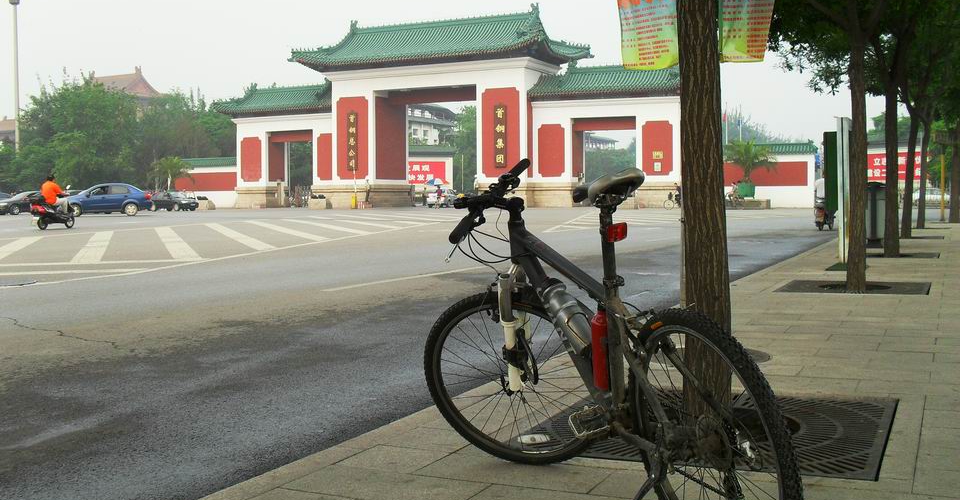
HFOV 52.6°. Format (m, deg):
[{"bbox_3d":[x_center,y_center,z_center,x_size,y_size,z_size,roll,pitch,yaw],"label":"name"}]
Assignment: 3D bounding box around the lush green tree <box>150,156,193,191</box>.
[{"bbox_3d":[-23.203,-5.716,73.000,3.100,2.750,3.100,0,4,11],"label":"lush green tree"}]

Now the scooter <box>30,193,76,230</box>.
[{"bbox_3d":[-12.523,-1.149,28.600,0.660,1.100,1.750,0,3,14],"label":"scooter"}]

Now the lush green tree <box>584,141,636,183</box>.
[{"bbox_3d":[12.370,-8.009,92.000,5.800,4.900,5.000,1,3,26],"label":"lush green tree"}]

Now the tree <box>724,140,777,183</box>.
[{"bbox_3d":[16.598,-5.471,60.000,3.100,2.600,3.000,1,3,26],"label":"tree"}]

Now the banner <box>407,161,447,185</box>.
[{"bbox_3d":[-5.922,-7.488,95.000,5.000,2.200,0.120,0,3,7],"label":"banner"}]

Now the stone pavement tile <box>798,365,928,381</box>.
[{"bbox_3d":[1.946,0.655,4.921,0.612,0.050,0.307,0,3,26],"label":"stone pavement tile"}]

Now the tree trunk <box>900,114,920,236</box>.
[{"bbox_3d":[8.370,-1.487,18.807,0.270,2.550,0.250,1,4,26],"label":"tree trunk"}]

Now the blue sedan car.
[{"bbox_3d":[-16.700,-2.190,42.700,4.500,1.450,1.730,-3,4,-37],"label":"blue sedan car"}]

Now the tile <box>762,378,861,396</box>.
[{"bbox_3d":[1.514,0.673,4.760,0.633,0.050,0.307,0,3,26],"label":"tile"}]

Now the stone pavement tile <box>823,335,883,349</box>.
[{"bbox_3d":[2.261,0.581,5.873,0.317,0.045,0.605,1,3,26],"label":"stone pavement tile"}]

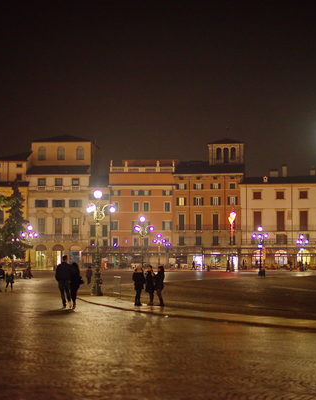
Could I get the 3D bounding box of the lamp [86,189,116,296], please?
[{"bbox_3d":[-3.385,2.501,48.879,1.750,6.200,1.750,0,-4,0],"label":"lamp"}]

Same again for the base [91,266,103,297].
[{"bbox_3d":[-3.514,4.719,48.705,0.700,1.750,0.700,0,-4,0],"label":"base"}]

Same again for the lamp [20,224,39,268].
[{"bbox_3d":[-16.352,6.363,106.696,1.750,6.200,1.750,0,-4,0],"label":"lamp"}]

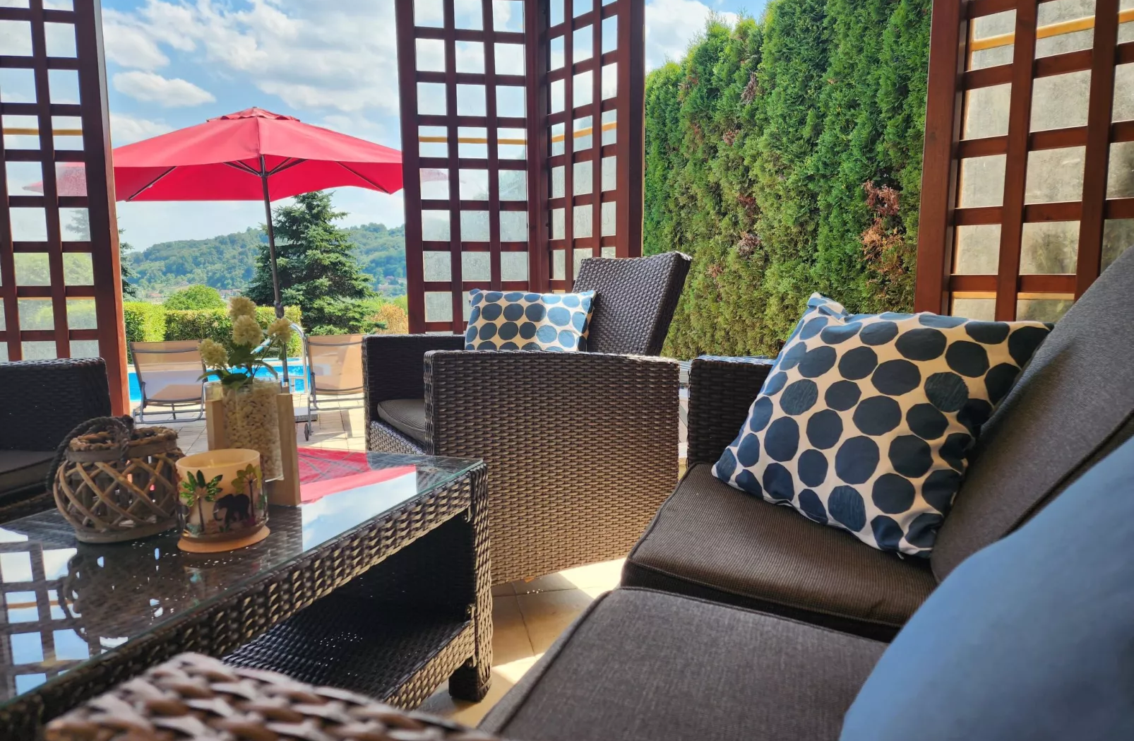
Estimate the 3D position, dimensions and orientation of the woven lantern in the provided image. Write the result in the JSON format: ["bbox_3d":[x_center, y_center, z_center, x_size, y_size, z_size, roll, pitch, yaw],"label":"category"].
[{"bbox_3d":[-0.623,0.144,1.048,0.164,0.153,0.164,-3,8,-23],"label":"woven lantern"}]

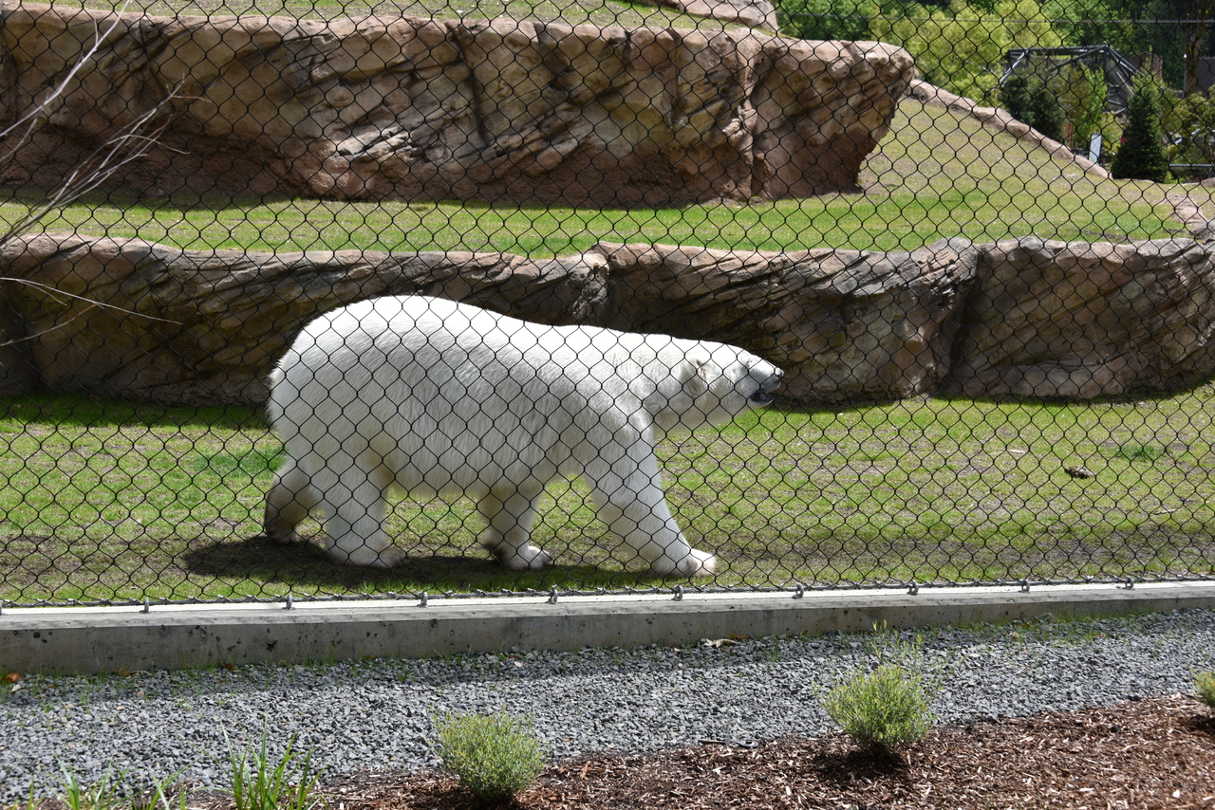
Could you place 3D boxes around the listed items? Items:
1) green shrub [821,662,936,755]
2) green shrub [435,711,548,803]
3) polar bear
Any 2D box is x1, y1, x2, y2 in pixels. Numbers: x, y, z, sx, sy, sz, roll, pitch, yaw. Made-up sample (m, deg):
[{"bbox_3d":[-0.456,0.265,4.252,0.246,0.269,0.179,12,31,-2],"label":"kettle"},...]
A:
[{"bbox_3d":[0.777,0.869,5.420,0.325,0.250,0.320,1,4,0],"label":"green shrub"},{"bbox_3d":[-0.299,0.905,4.870,0.285,0.225,0.285,1,4,0],"label":"green shrub"},{"bbox_3d":[-0.350,0.110,7.650,2.090,1.090,0.700,1,4,2],"label":"polar bear"}]

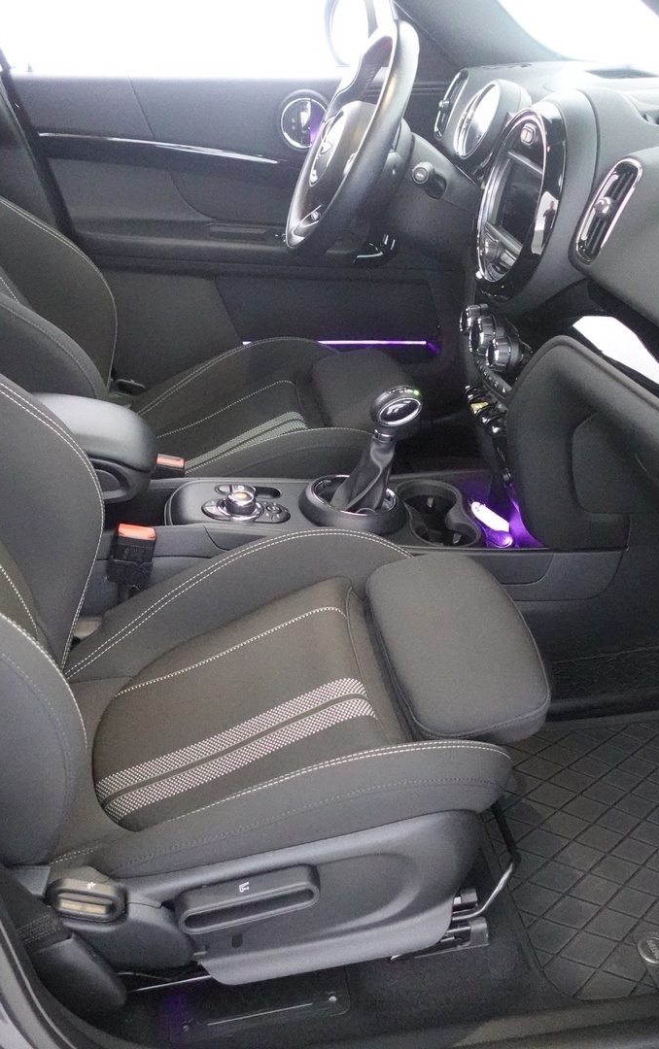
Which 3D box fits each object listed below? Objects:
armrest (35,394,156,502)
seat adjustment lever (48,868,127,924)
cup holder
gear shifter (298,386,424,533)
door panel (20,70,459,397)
[{"bbox_3d":[-0.370,-0.108,1.441,0.274,0.124,0.127,-4,30,-8],"label":"armrest"},{"bbox_3d":[-0.239,0.369,1.038,0.079,0.043,0.046,5,28,-13],"label":"seat adjustment lever"},{"bbox_3d":[0.166,0.008,1.562,0.112,0.071,0.178,-4,30,-8],"label":"cup holder"},{"bbox_3d":[0.046,-0.101,1.516,0.173,0.188,0.132,-4,30,-8],"label":"gear shifter"},{"bbox_3d":[-0.145,-0.526,2.052,0.883,0.660,0.122,-4,30,-8],"label":"door panel"}]

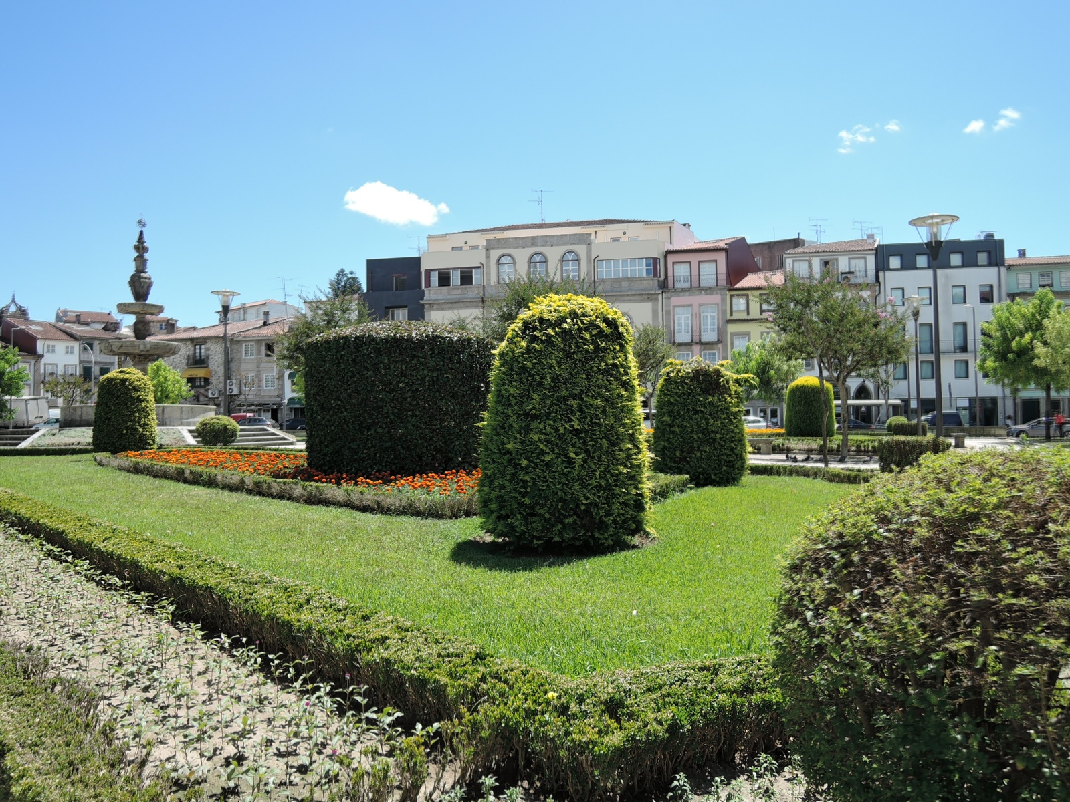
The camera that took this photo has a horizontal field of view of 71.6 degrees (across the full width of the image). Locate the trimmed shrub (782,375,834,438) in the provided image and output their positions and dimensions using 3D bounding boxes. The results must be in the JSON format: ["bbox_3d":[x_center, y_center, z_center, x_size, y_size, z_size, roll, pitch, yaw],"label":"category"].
[{"bbox_3d":[11.457,0.227,31.000,2.050,2.550,2.050,-1,-1,20],"label":"trimmed shrub"}]

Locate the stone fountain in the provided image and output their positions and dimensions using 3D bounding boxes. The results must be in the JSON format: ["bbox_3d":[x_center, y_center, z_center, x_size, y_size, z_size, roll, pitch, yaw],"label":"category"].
[{"bbox_3d":[-15.955,-3.365,30.000,3.350,7.700,3.350,-1,-2,0],"label":"stone fountain"}]

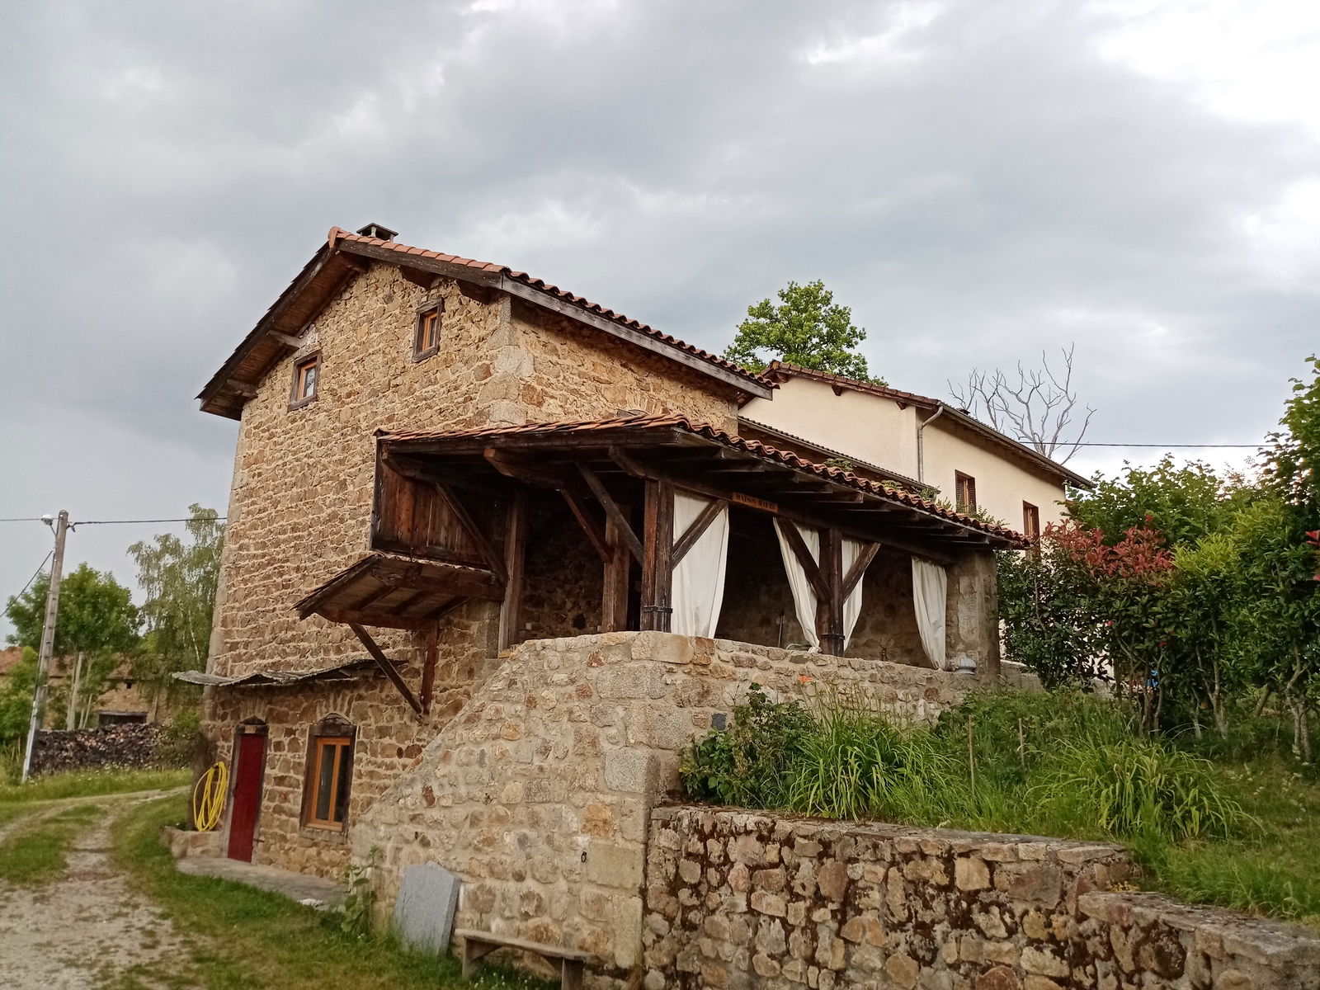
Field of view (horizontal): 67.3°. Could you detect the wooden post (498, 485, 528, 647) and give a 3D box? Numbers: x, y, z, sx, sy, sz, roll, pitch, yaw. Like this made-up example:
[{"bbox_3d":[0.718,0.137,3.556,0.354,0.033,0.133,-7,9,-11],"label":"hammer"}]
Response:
[{"bbox_3d":[-1.711,0.849,11.521,0.172,1.848,0.172,-10,-17,42],"label":"wooden post"}]

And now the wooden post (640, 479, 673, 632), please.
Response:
[{"bbox_3d":[-0.027,0.558,8.552,0.190,1.375,0.190,-11,-18,41],"label":"wooden post"}]

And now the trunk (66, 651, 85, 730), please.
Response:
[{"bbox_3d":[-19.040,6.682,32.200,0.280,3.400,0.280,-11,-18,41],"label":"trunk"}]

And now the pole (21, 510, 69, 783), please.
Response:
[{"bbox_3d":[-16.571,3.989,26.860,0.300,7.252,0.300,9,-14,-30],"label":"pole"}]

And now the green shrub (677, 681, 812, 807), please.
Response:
[{"bbox_3d":[0.706,2.050,8.128,0.900,1.000,0.800,-11,-18,41],"label":"green shrub"}]

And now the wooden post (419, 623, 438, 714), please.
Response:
[{"bbox_3d":[-2.868,2.157,12.309,0.130,1.130,0.130,-11,-18,41],"label":"wooden post"}]

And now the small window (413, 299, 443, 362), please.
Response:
[{"bbox_3d":[-3.130,-2.239,13.571,0.622,0.773,0.143,-10,-17,42],"label":"small window"}]

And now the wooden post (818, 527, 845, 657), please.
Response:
[{"bbox_3d":[1.746,0.984,10.107,0.176,1.294,0.176,-10,-17,42],"label":"wooden post"}]

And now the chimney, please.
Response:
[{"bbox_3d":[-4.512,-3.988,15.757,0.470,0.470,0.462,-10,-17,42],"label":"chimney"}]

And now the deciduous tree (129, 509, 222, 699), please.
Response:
[{"bbox_3d":[-17.216,4.783,35.787,4.200,9.000,4.200,-11,-18,41],"label":"deciduous tree"}]

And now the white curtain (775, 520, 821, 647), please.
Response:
[{"bbox_3d":[1.372,0.913,9.857,0.118,1.235,0.773,-10,-17,42],"label":"white curtain"}]

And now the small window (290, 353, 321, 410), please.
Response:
[{"bbox_3d":[-5.621,-1.810,15.861,0.890,0.840,0.143,-10,-17,42],"label":"small window"}]

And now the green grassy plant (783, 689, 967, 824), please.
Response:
[{"bbox_3d":[1.696,2.000,7.834,1.350,0.920,1.150,-1,-12,12],"label":"green grassy plant"}]

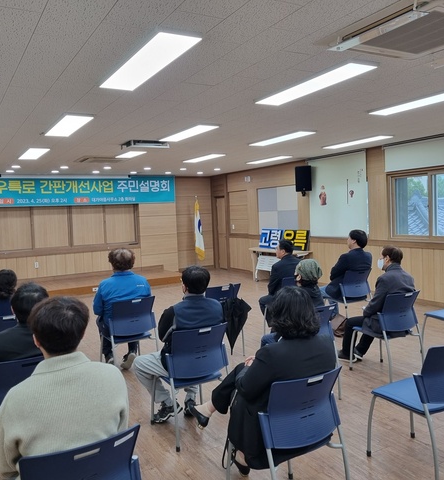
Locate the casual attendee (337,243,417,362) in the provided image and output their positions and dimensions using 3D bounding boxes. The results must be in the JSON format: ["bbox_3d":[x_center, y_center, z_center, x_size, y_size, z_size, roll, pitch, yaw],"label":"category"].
[{"bbox_3d":[1.503,0.657,4.788,0.530,1.230,0.800,-4,4,-35],"label":"casual attendee"}]

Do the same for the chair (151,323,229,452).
[{"bbox_3d":[-0.226,1.009,3.559,0.490,0.800,0.530,-4,4,-29],"label":"chair"}]

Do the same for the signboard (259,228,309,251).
[{"bbox_3d":[1.413,0.003,10.901,0.090,0.450,1.720,10,-3,-29],"label":"signboard"}]

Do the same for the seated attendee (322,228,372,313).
[{"bbox_3d":[1.637,0.516,6.573,0.570,1.300,0.680,-4,4,-35],"label":"seated attendee"}]

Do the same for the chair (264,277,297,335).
[{"bbox_3d":[0.830,0.827,6.063,0.490,0.800,0.530,-4,4,-29],"label":"chair"}]

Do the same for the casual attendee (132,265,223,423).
[{"bbox_3d":[-0.347,0.794,3.638,0.620,1.230,0.660,-4,4,-29],"label":"casual attendee"}]

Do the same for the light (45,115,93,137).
[{"bbox_3d":[-1.696,-1.265,5.281,0.284,0.050,1.240,-4,3,-30],"label":"light"}]

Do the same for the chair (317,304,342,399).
[{"bbox_3d":[0.639,0.890,3.904,0.470,0.800,0.540,-4,3,-30],"label":"chair"}]

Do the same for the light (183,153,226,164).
[{"bbox_3d":[-0.328,-1.529,8.957,0.280,0.050,1.250,-4,4,-29],"label":"light"}]

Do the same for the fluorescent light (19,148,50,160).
[{"bbox_3d":[-2.824,-1.312,7.242,0.284,0.050,1.240,-4,3,-30],"label":"fluorescent light"}]

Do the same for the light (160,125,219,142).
[{"bbox_3d":[-0.442,-1.351,6.180,0.310,0.050,1.240,-4,3,-30],"label":"light"}]

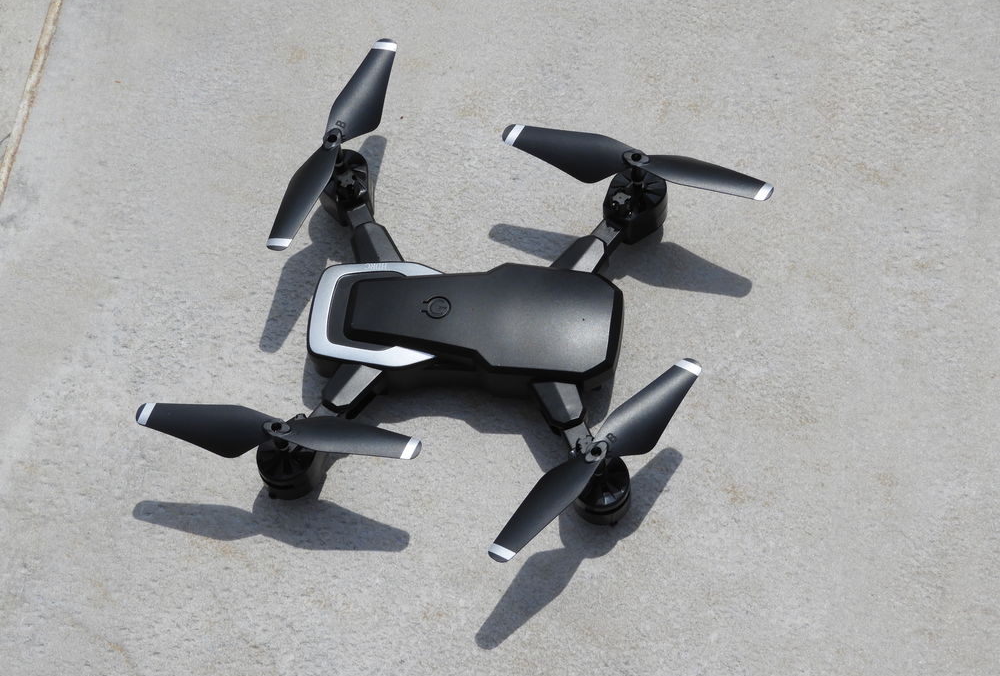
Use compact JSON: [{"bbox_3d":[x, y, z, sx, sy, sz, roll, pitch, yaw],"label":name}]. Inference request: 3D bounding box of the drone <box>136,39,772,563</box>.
[{"bbox_3d":[-0.017,-0.013,1.361,0.293,0.052,0.296,4,59,8],"label":"drone"}]

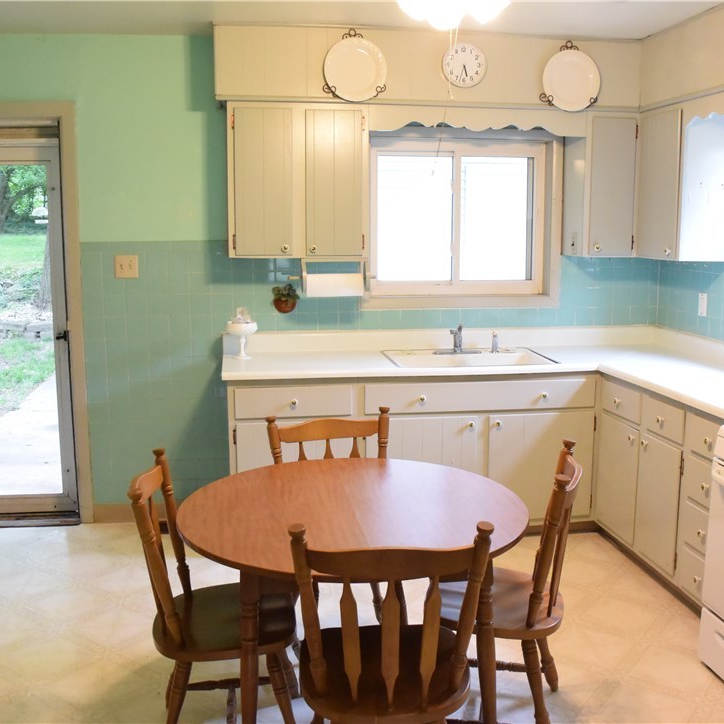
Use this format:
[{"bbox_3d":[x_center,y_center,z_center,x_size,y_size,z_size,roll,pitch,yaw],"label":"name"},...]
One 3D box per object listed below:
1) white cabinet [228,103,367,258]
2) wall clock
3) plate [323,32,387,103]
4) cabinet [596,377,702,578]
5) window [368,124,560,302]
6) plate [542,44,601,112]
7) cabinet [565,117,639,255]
[{"bbox_3d":[-0.326,-0.891,4.077,0.676,0.733,0.283,-1,9,-9],"label":"white cabinet"},{"bbox_3d":[0.507,-1.449,3.977,0.222,0.213,0.041,-1,9,-9],"label":"wall clock"},{"bbox_3d":[-0.025,-1.407,3.901,0.307,0.308,0.036,-1,9,-9],"label":"plate"},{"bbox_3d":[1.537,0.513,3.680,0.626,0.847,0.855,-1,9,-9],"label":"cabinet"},{"bbox_3d":[0.538,-0.773,4.423,1.091,0.941,0.122,-1,9,-9],"label":"window"},{"bbox_3d":[1.053,-1.421,4.073,0.309,0.312,0.036,-1,9,-9],"label":"plate"},{"bbox_3d":[1.282,-0.932,4.330,0.307,0.733,0.283,-1,9,-9],"label":"cabinet"}]

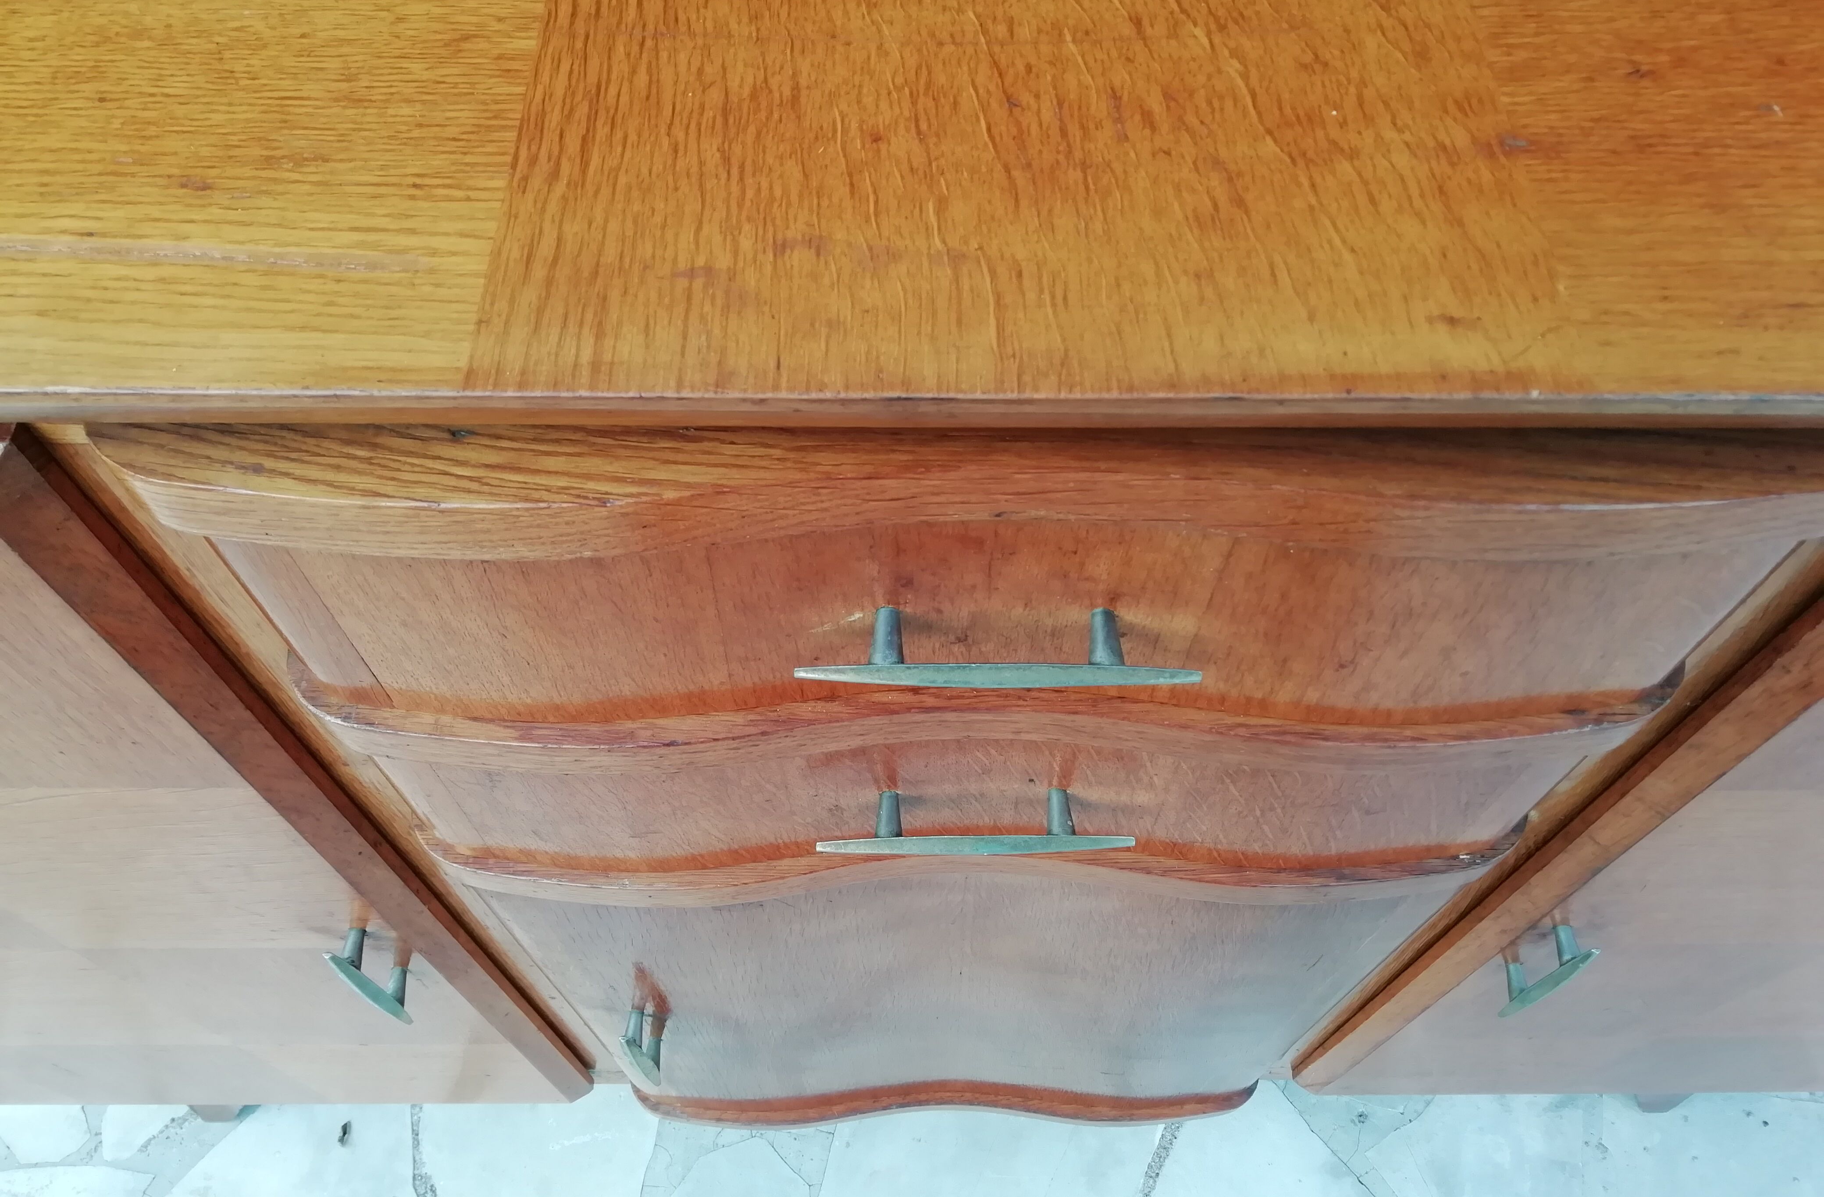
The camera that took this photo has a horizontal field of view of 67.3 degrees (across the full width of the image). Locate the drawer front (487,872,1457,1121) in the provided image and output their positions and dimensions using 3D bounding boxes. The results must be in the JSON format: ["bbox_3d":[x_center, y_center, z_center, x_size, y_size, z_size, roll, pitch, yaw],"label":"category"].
[{"bbox_3d":[0.026,0.258,0.856,0.489,0.513,0.040,0,59,0],"label":"drawer front"}]

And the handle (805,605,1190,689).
[{"bbox_3d":[0.025,0.015,0.422,0.122,0.014,0.024,0,59,0],"label":"handle"}]

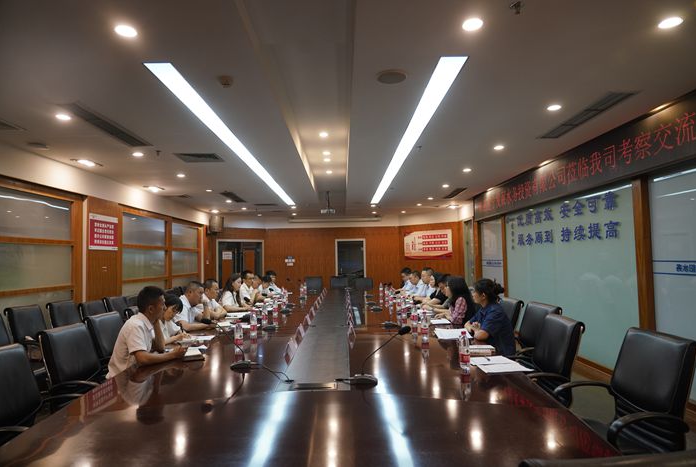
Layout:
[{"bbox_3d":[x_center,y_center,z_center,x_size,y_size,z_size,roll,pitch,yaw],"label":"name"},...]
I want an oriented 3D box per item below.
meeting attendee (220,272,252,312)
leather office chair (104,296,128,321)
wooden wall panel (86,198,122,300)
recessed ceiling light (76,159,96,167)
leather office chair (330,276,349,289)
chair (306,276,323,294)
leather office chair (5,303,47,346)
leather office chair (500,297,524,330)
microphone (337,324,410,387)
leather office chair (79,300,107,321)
[{"bbox_3d":[-1.504,1.166,6.133,0.680,1.280,0.500,-1,-3,2],"label":"meeting attendee"},{"bbox_3d":[-3.007,1.389,6.604,0.640,0.960,0.600,-1,-3,0],"label":"leather office chair"},{"bbox_3d":[-3.591,0.702,6.872,0.060,2.375,1.000,-1,-3,-1],"label":"wooden wall panel"},{"bbox_3d":[-3.340,-0.874,5.949,0.200,0.060,0.200,-1,-3,-1],"label":"recessed ceiling light"},{"bbox_3d":[-0.220,1.629,12.130,0.600,0.960,0.640,-1,-3,0],"label":"leather office chair"},{"bbox_3d":[-0.870,1.641,12.127,0.600,0.960,0.640,-1,-3,0],"label":"chair"},{"bbox_3d":[-3.100,1.263,4.813,0.660,1.010,0.610,-1,-3,1],"label":"leather office chair"},{"bbox_3d":[1.607,1.225,5.169,0.640,0.960,0.600,-1,-3,0],"label":"leather office chair"},{"bbox_3d":[0.190,0.682,2.598,0.335,0.316,0.145,-1,-3,0],"label":"microphone"},{"bbox_3d":[-2.938,1.320,5.732,0.640,0.990,0.610,-2,-3,11],"label":"leather office chair"}]

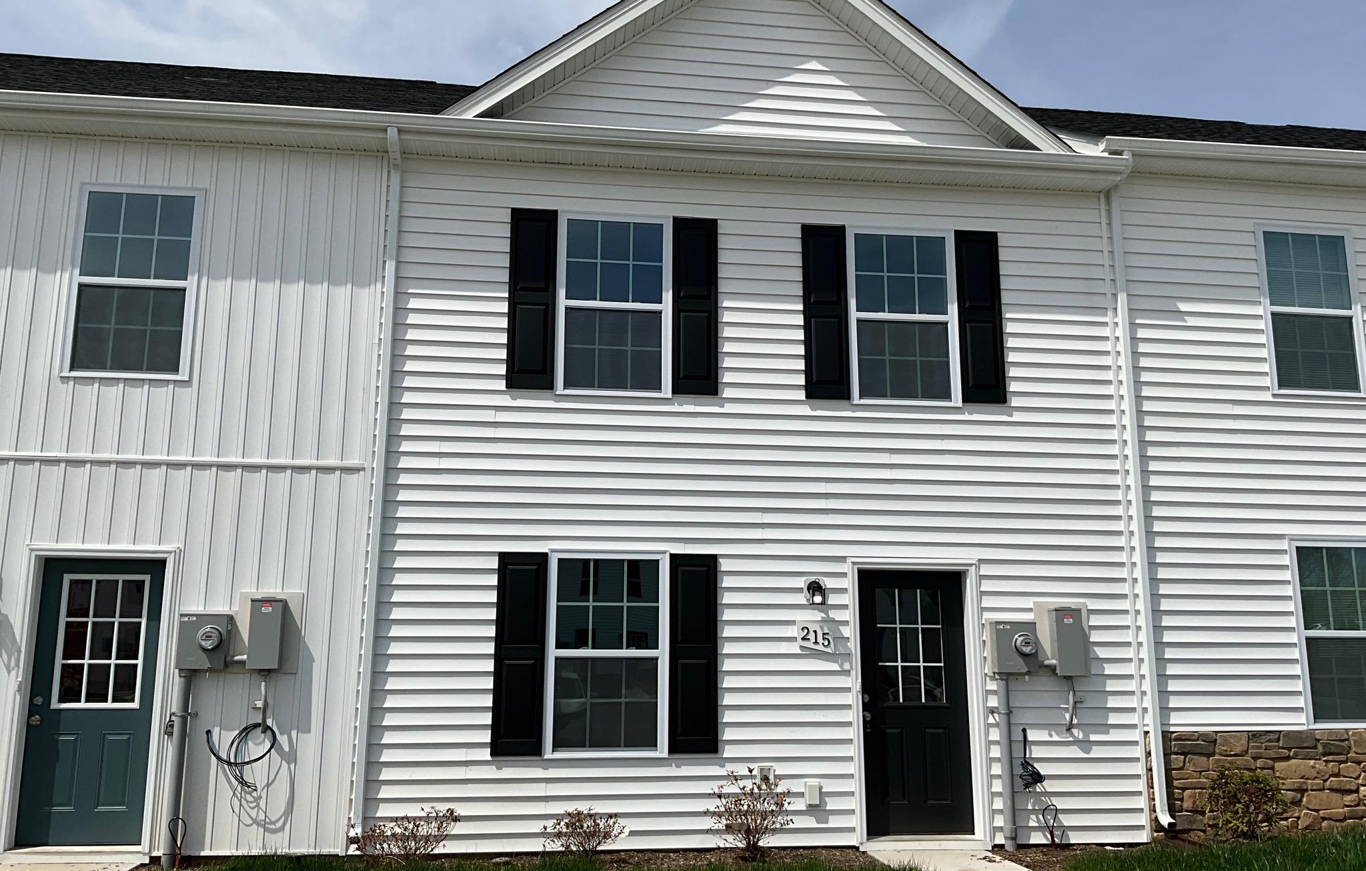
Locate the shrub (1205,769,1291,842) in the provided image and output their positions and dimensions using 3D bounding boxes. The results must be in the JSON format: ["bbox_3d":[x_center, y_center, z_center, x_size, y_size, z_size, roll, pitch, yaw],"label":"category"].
[{"bbox_3d":[4.222,2.748,8.572,0.580,0.550,0.550,2,-12,-7],"label":"shrub"}]

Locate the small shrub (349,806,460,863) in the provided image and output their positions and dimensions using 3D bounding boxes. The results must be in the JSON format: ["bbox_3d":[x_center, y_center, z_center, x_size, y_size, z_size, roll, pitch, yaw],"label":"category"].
[{"bbox_3d":[-1.906,2.731,7.822,0.710,0.368,0.580,2,-12,-7],"label":"small shrub"}]

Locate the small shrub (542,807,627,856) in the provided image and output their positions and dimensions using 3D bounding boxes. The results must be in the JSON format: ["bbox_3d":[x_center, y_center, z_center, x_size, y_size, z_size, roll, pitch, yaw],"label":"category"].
[{"bbox_3d":[-0.687,2.775,7.980,0.570,0.341,0.500,2,-12,-7],"label":"small shrub"}]

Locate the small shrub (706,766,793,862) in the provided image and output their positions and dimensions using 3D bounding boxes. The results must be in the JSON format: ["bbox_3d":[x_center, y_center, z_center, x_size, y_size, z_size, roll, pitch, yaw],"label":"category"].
[{"bbox_3d":[0.469,2.674,8.098,0.600,0.622,0.560,2,-12,-7],"label":"small shrub"}]

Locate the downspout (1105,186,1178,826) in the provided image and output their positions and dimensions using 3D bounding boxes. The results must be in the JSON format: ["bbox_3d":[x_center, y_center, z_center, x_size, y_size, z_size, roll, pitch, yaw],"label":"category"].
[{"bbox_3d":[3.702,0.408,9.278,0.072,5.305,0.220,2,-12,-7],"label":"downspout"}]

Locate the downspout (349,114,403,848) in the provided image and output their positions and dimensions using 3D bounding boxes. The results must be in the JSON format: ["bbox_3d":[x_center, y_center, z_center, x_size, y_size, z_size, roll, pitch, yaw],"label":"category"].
[{"bbox_3d":[-2.292,0.233,8.523,0.070,5.338,0.365,2,-12,-7],"label":"downspout"}]

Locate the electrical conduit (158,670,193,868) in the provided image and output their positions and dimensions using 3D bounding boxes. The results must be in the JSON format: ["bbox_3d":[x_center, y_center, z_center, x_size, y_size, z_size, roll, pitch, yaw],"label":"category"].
[{"bbox_3d":[-3.556,2.337,8.051,0.100,1.334,0.100,2,-12,-7],"label":"electrical conduit"}]

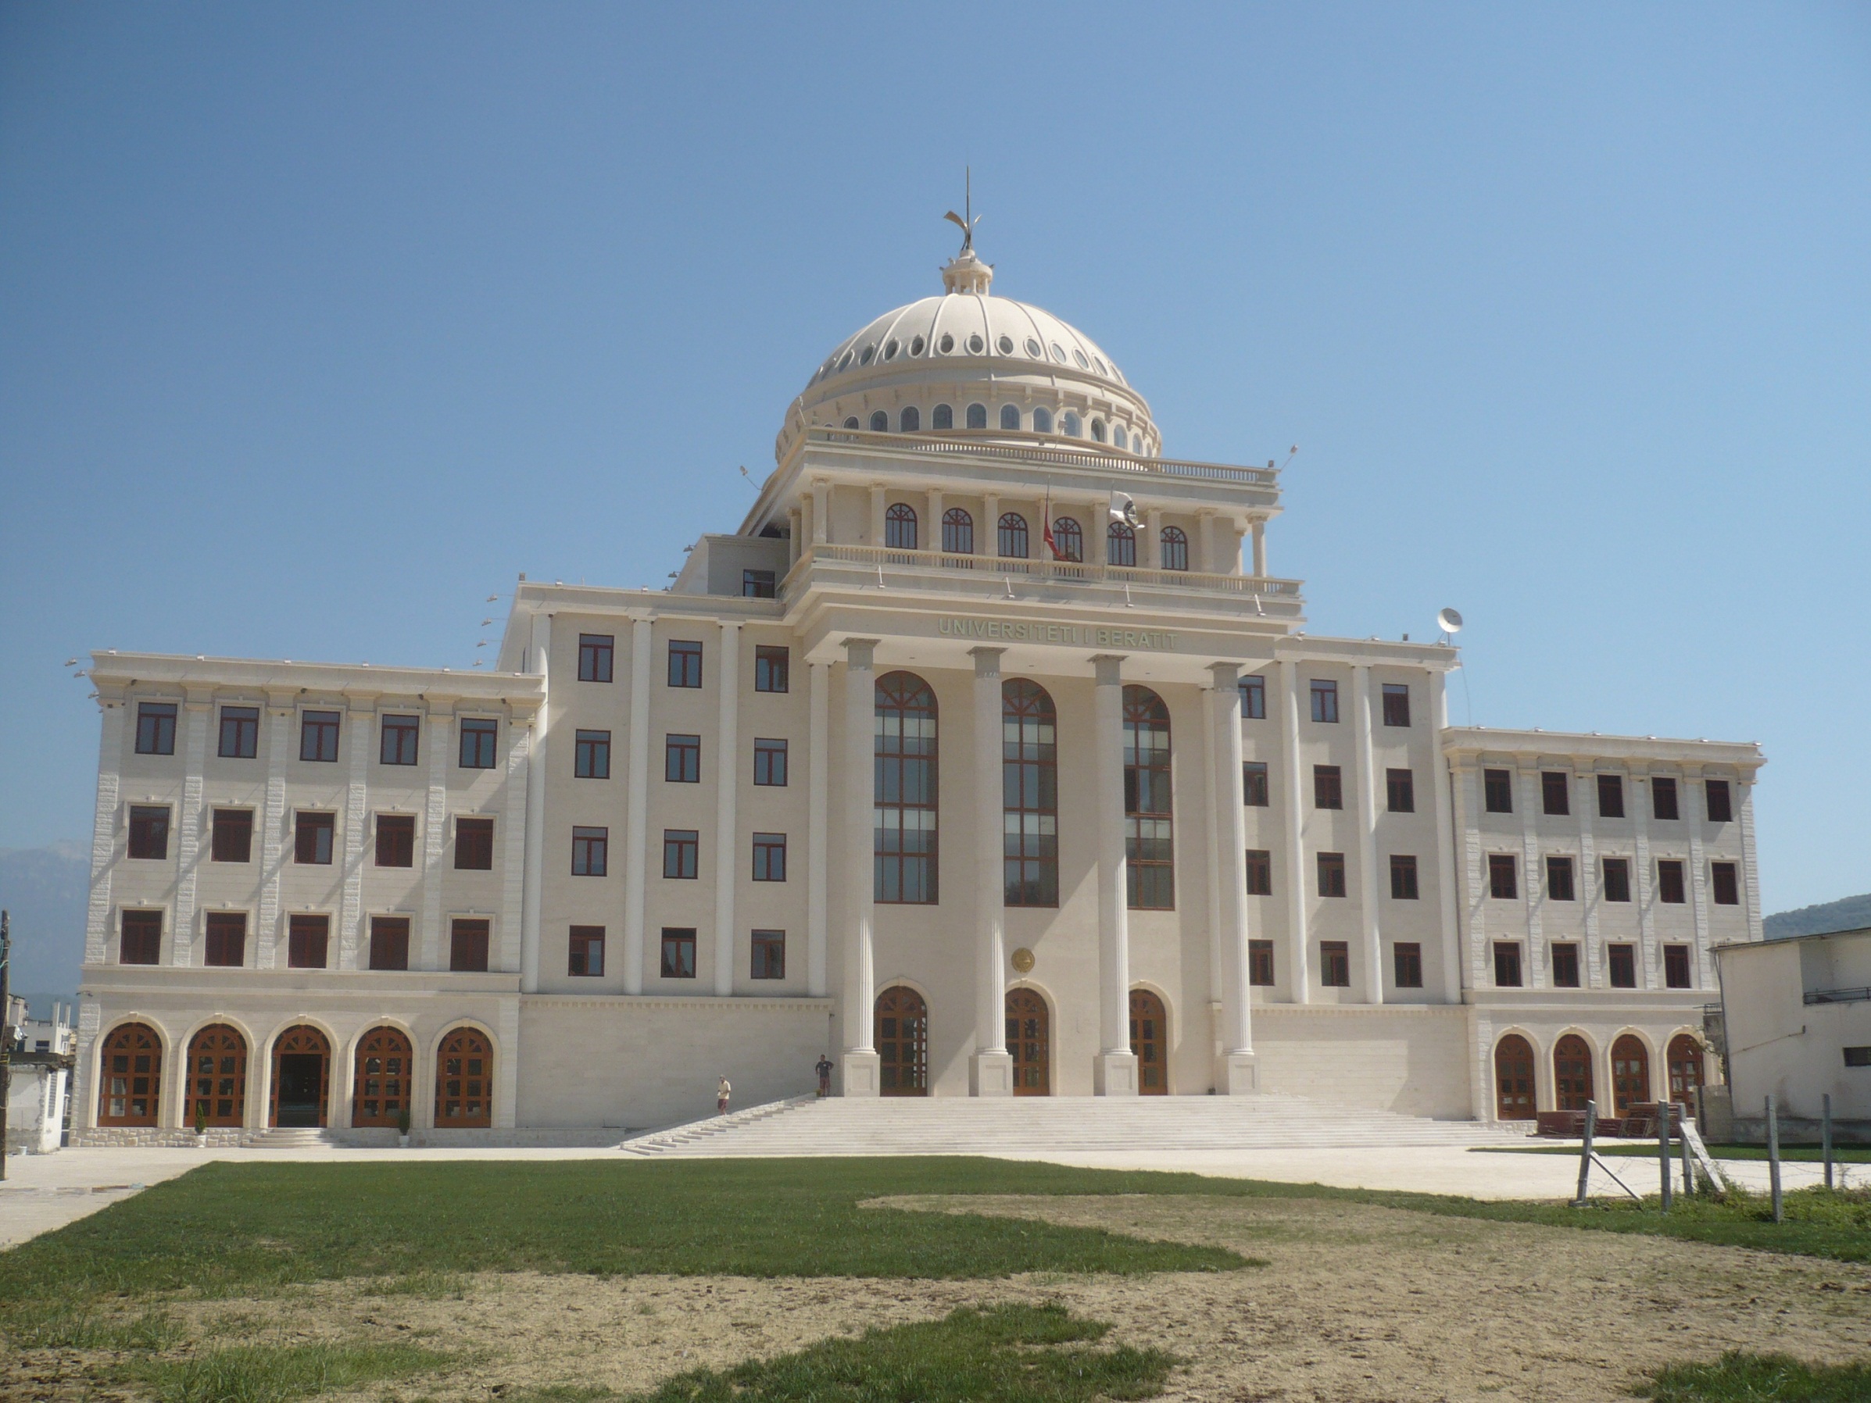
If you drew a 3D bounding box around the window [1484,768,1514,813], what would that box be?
[{"bbox_3d":[27.726,4.413,93.072,1.444,2.077,0.200,3,-12,-16],"label":"window"}]

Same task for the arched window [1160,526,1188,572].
[{"bbox_3d":[11.010,-6.777,86.940,1.368,2.609,0.200,3,-12,-15],"label":"arched window"}]

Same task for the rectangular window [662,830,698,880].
[{"bbox_3d":[-10.918,6.588,81.252,1.436,2.079,0.180,3,-12,-15],"label":"rectangular window"}]

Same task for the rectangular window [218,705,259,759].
[{"bbox_3d":[-28.966,1.275,78.592,1.490,2.140,0.200,3,-12,-15],"label":"rectangular window"}]

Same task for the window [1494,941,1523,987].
[{"bbox_3d":[28.119,12.921,92.936,1.551,2.211,0.200,3,-12,-15],"label":"window"}]

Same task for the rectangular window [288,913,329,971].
[{"bbox_3d":[-25.771,9.882,77.745,1.490,2.140,0.200,3,-12,-15],"label":"rectangular window"}]

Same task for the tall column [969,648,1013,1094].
[{"bbox_3d":[2.339,7.364,83.227,1.609,19.717,1.567,3,-12,-15],"label":"tall column"}]

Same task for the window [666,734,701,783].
[{"bbox_3d":[-11.072,2.518,83.182,1.464,2.109,0.200,3,-12,-15],"label":"window"}]

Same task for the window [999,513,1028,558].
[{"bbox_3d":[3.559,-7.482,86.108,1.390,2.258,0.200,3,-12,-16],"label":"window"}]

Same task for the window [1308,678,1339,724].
[{"bbox_3d":[19.769,-0.019,96.205,1.491,2.167,0.200,3,-11,-16],"label":"window"}]

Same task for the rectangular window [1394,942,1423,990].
[{"bbox_3d":[22.433,12.511,89.593,1.436,2.085,0.180,3,-12,-15],"label":"rectangular window"}]

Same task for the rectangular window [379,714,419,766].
[{"bbox_3d":[-22.328,1.641,79.114,1.444,2.077,0.200,3,-12,-16],"label":"rectangular window"}]

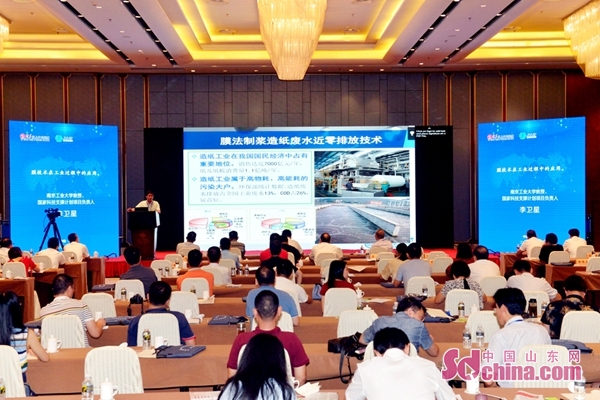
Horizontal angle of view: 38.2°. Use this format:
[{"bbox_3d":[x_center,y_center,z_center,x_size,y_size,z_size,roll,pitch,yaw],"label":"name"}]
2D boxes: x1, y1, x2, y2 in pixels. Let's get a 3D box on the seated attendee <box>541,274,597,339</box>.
[{"bbox_3d":[2.506,1.328,8.000,0.560,1.250,0.750,0,0,0],"label":"seated attendee"}]

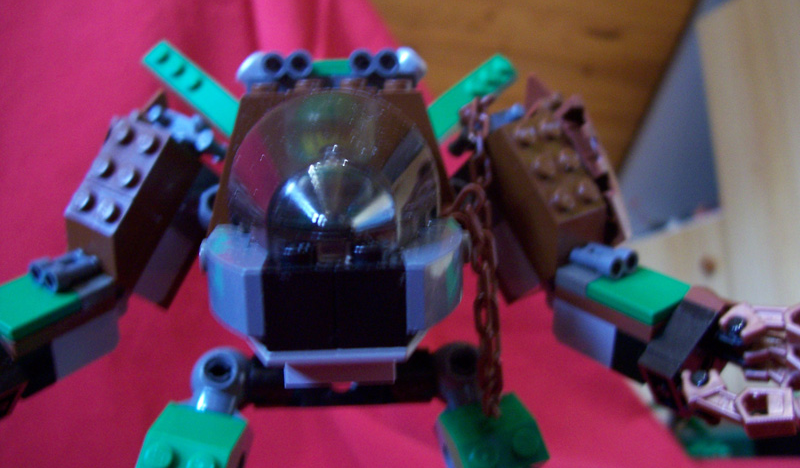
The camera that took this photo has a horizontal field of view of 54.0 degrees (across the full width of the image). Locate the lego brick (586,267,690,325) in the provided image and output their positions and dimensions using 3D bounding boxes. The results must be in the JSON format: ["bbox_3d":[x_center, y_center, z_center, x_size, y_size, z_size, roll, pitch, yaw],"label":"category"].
[{"bbox_3d":[0.052,0.013,0.171,0.016,0.003,0.016,-24,34,-39],"label":"lego brick"}]

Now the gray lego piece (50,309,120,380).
[{"bbox_3d":[-0.073,0.021,0.169,0.016,0.011,0.016,17,28,26],"label":"gray lego piece"}]

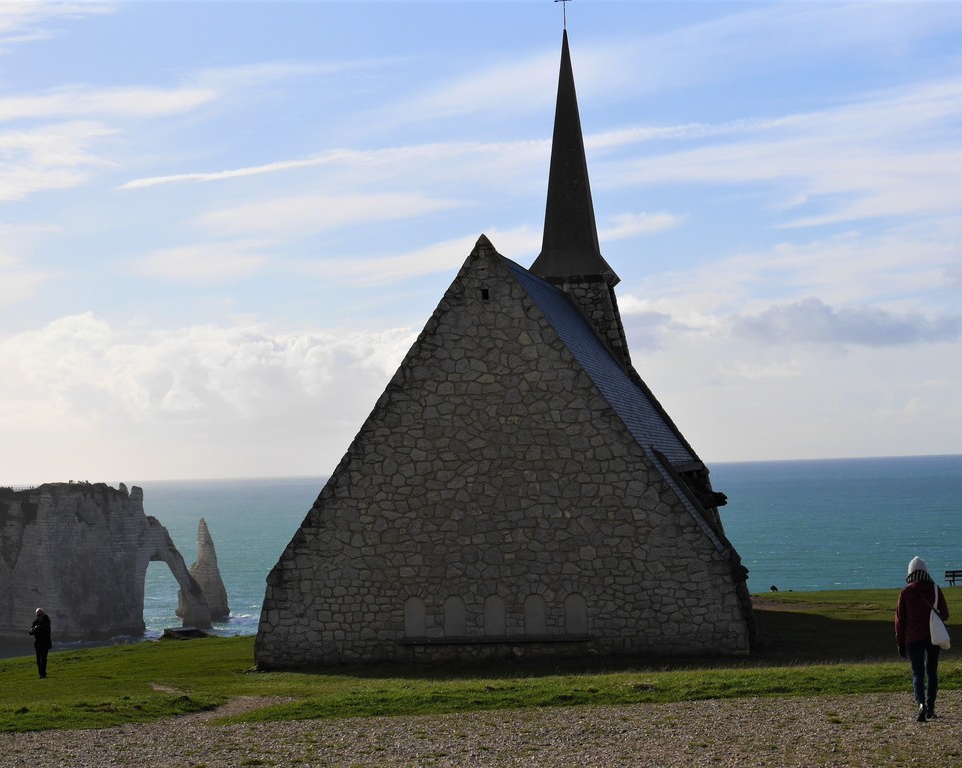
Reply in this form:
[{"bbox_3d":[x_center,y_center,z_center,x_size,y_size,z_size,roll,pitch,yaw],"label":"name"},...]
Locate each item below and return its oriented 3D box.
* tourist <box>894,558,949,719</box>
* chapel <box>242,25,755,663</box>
[{"bbox_3d":[4.550,2.618,22.561,0.540,1.680,0.420,-2,-2,2],"label":"tourist"},{"bbox_3d":[1.494,-1.895,53.367,10.300,16.200,16.400,-2,-2,9],"label":"chapel"}]

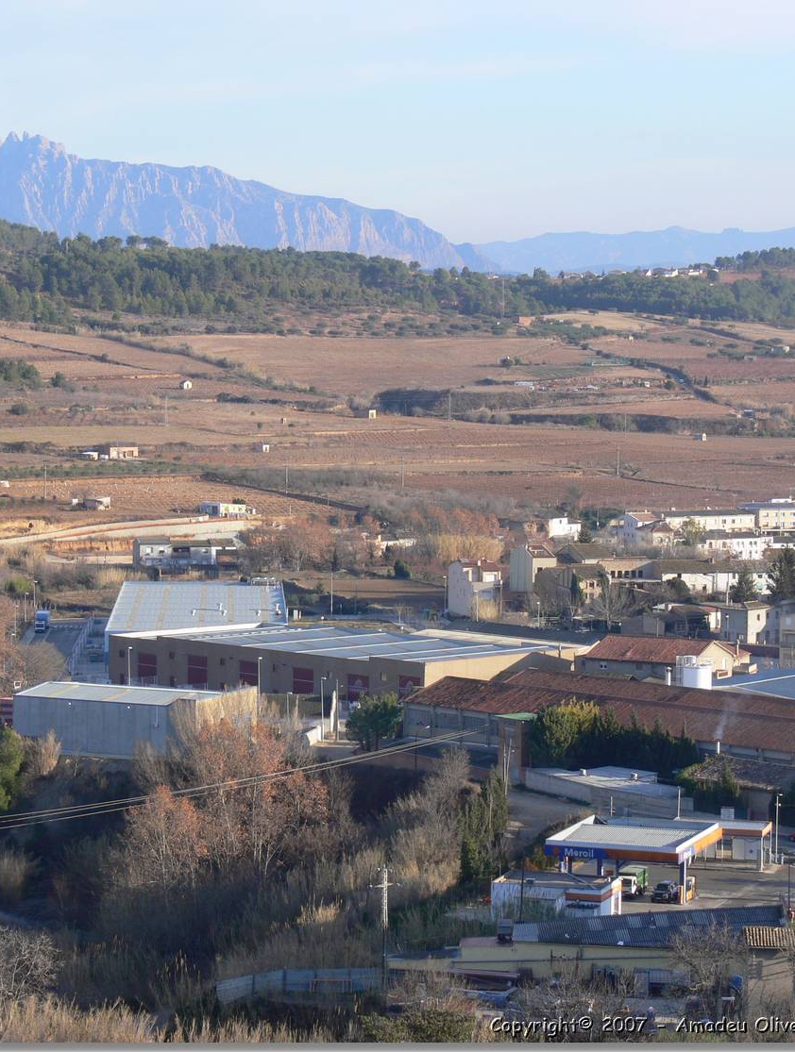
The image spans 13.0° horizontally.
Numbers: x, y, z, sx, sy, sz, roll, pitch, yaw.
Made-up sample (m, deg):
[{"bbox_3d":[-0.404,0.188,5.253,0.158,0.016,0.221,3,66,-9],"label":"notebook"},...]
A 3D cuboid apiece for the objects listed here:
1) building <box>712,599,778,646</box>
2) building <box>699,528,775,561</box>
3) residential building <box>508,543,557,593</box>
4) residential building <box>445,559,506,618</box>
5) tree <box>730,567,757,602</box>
[{"bbox_3d":[63.802,17.530,637.557,7.000,7.300,9.300,3,5,42],"label":"building"},{"bbox_3d":[86.514,4.715,901.883,19.500,7.400,7.500,-1,4,-22],"label":"building"},{"bbox_3d":[29.556,9.024,756.053,5.600,10.000,11.500,-1,4,-22],"label":"residential building"},{"bbox_3d":[16.700,13.070,729.930,7.200,11.200,13.500,-1,4,-19],"label":"residential building"},{"bbox_3d":[75.910,12.950,767.450,5.600,8.000,5.600,0,4,0],"label":"tree"}]

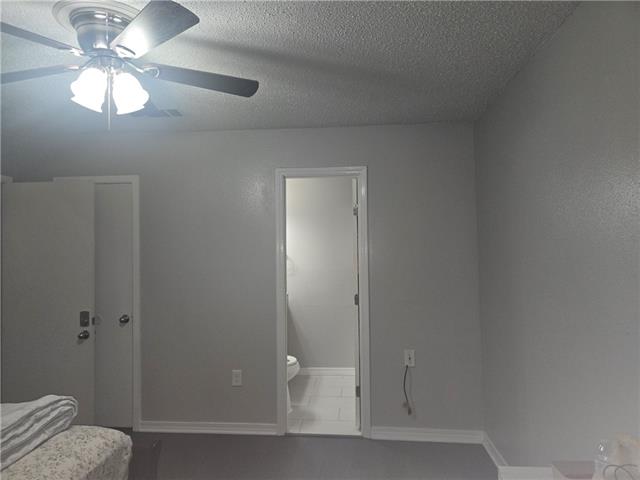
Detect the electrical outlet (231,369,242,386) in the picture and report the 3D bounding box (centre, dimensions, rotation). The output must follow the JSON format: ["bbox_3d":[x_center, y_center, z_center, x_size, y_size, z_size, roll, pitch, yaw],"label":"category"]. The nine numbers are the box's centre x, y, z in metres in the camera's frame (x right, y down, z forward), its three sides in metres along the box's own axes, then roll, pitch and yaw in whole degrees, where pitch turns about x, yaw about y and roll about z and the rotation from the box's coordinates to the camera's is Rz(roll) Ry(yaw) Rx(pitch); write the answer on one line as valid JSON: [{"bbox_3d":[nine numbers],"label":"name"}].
[{"bbox_3d":[-0.660,1.101,3.399,0.076,0.121,0.014,-1,-2,5],"label":"electrical outlet"}]

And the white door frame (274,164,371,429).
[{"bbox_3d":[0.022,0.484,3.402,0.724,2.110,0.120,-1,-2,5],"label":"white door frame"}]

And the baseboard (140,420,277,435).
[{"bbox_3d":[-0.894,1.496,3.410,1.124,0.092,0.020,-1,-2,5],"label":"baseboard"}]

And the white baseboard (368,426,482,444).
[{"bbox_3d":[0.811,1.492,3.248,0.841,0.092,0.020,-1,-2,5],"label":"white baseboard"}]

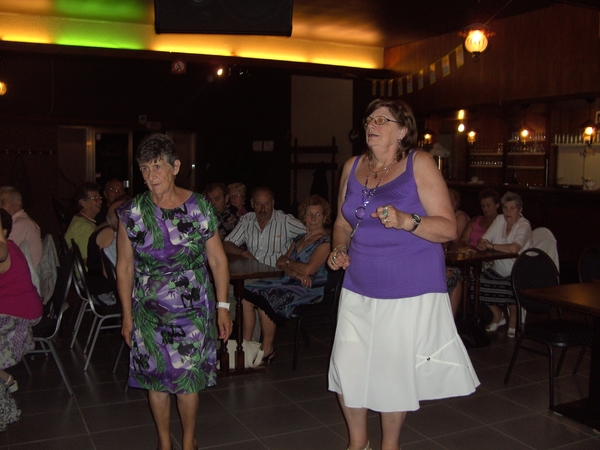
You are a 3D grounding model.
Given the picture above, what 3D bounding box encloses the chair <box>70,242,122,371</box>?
[{"bbox_3d":[-1.365,0.545,4.623,0.550,0.890,0.450,-1,5,-20],"label":"chair"}]

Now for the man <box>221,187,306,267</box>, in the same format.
[{"bbox_3d":[-0.283,0.327,5.015,0.620,1.280,0.750,2,5,14],"label":"man"}]

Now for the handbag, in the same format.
[{"bbox_3d":[-0.429,0.893,4.531,0.350,0.230,0.150,-1,5,-20],"label":"handbag"}]

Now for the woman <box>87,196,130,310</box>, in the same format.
[{"bbox_3d":[-1.204,0.382,4.669,0.750,1.210,0.500,-2,5,-23],"label":"woman"}]

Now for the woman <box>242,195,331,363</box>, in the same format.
[{"bbox_3d":[-0.054,0.390,4.649,0.780,1.220,0.520,-3,6,-35],"label":"woman"}]

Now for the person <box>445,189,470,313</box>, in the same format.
[{"bbox_3d":[1.458,0.265,6.193,0.750,1.240,0.500,-4,6,-41],"label":"person"}]

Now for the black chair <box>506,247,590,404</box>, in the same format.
[{"bbox_3d":[1.639,0.623,3.985,0.450,0.900,0.540,-1,5,-18],"label":"black chair"}]

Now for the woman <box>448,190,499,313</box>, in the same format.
[{"bbox_3d":[1.617,0.284,5.923,0.750,1.250,0.500,-3,6,-37],"label":"woman"}]

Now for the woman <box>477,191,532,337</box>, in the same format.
[{"bbox_3d":[1.787,0.326,5.495,0.750,1.240,0.520,-2,6,-32],"label":"woman"}]

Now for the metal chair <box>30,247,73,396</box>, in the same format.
[{"bbox_3d":[-1.726,0.598,3.945,0.560,0.890,0.450,-2,5,-25],"label":"metal chair"}]

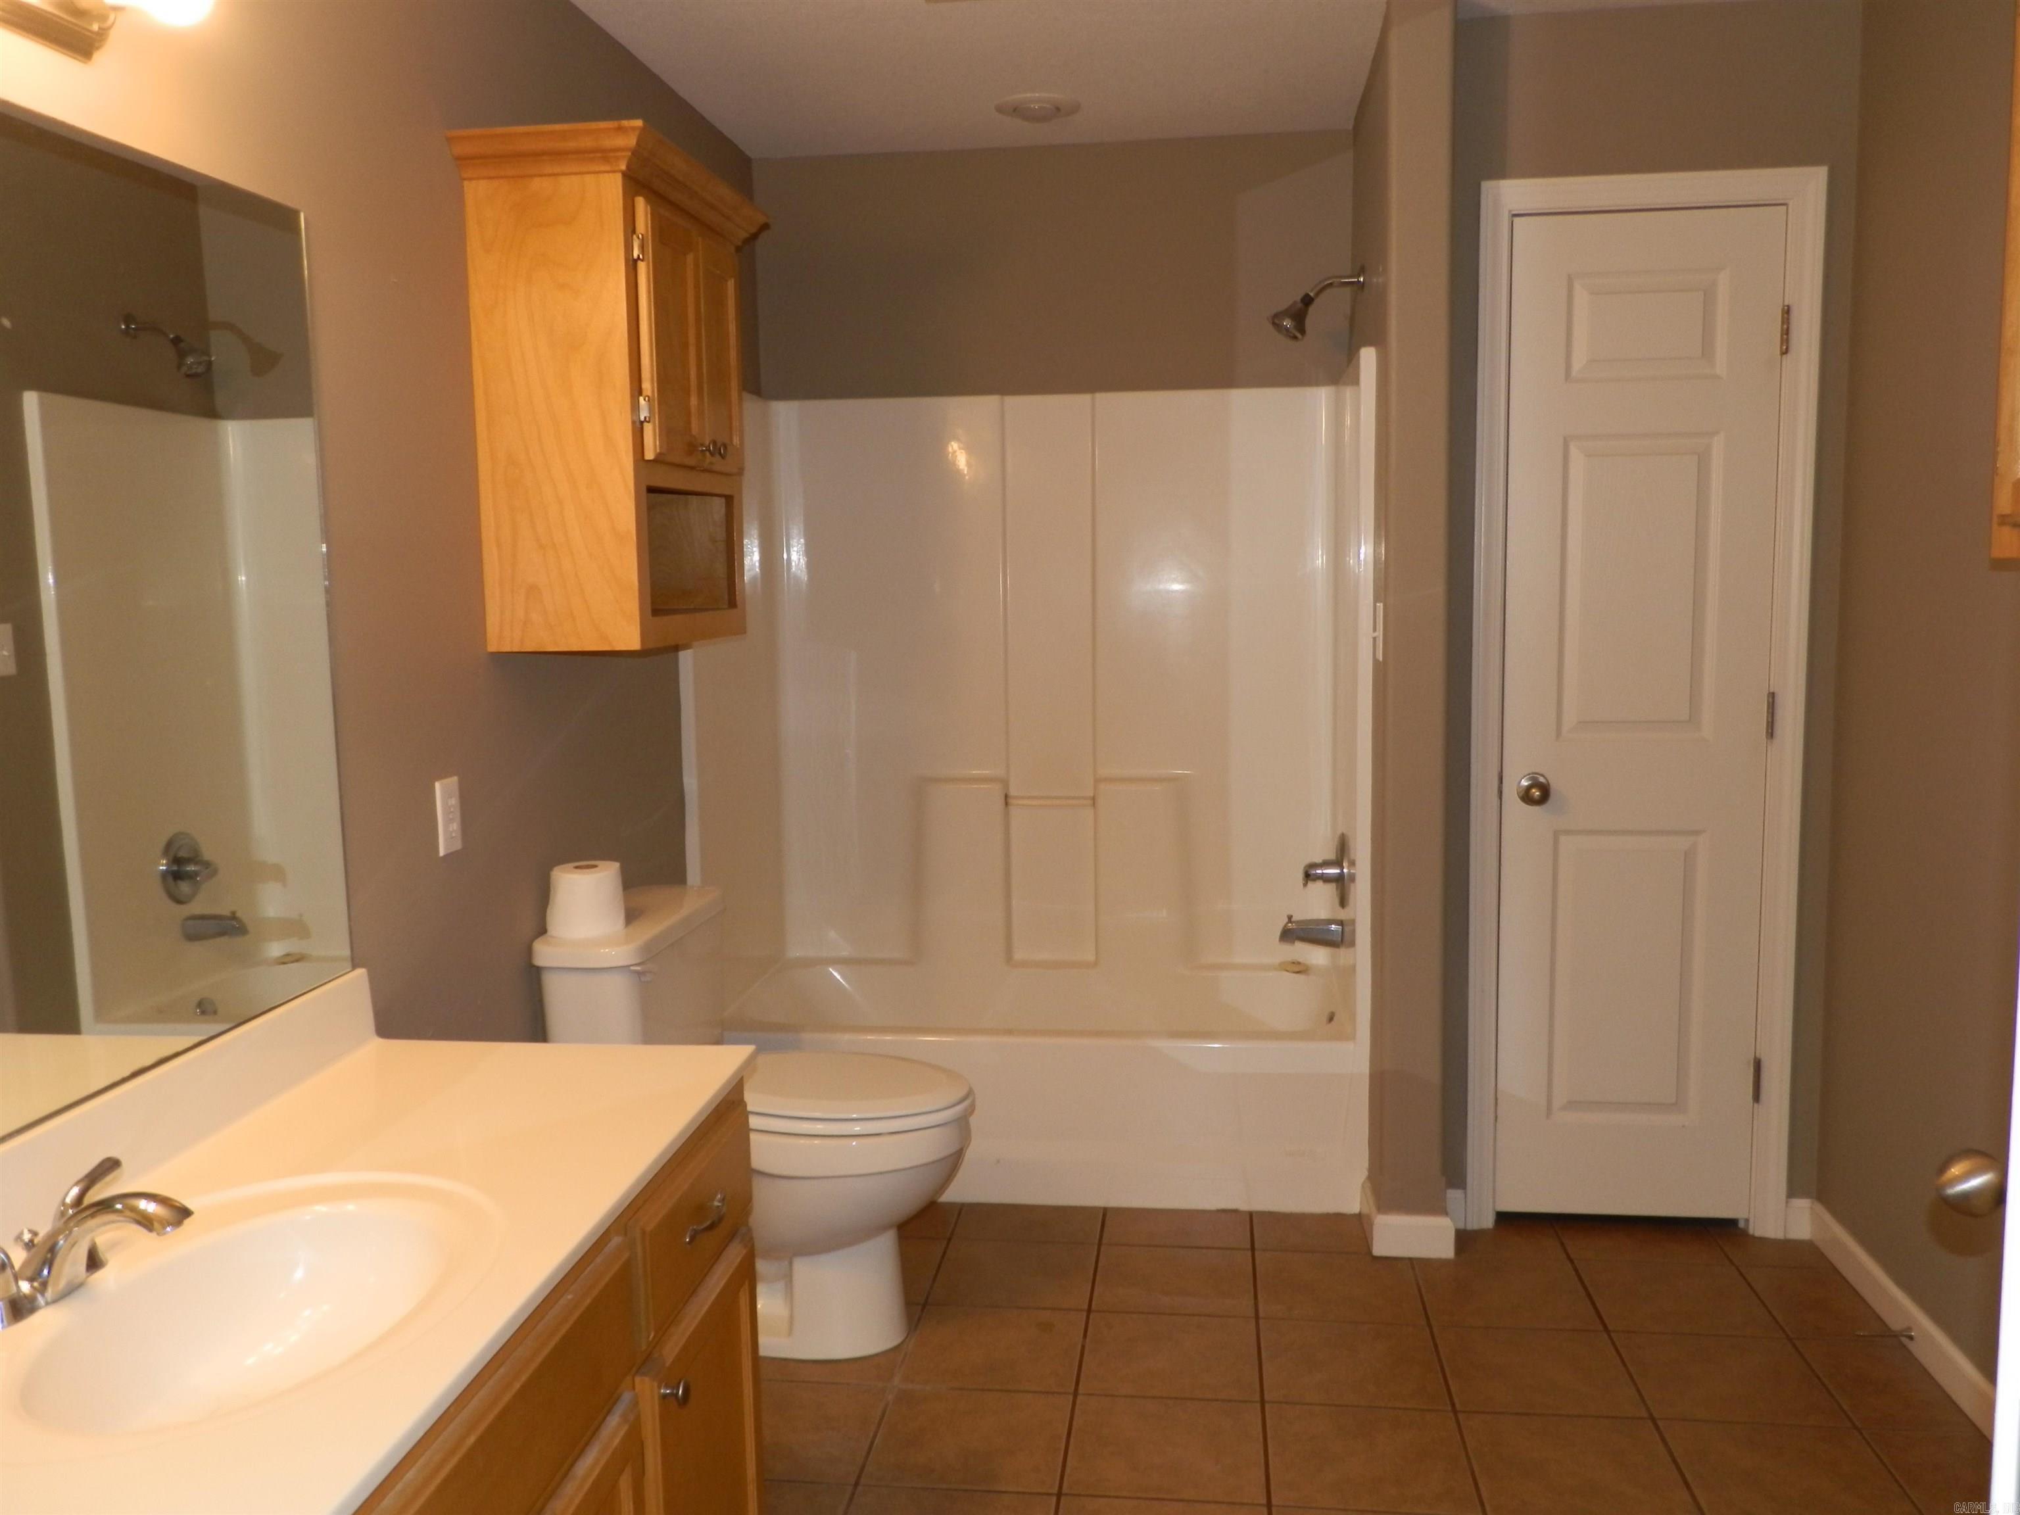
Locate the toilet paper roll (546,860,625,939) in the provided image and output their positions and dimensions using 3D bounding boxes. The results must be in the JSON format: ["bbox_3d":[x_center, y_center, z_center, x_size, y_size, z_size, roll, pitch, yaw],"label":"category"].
[{"bbox_3d":[-0.733,0.248,2.845,0.120,0.108,0.120,-1,6,0],"label":"toilet paper roll"}]

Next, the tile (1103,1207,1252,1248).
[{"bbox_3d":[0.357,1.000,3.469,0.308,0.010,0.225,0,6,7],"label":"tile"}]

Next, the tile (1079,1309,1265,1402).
[{"bbox_3d":[0.289,1.068,2.911,0.305,0.010,0.301,0,6,7],"label":"tile"}]

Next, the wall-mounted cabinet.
[{"bbox_3d":[-0.659,-0.605,2.882,0.308,0.801,0.722,0,6,7],"label":"wall-mounted cabinet"}]

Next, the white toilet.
[{"bbox_3d":[-0.419,0.670,2.994,0.700,0.773,0.500,0,6,7],"label":"white toilet"}]

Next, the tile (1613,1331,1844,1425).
[{"bbox_3d":[1.218,1.058,2.779,0.308,0.010,0.308,0,6,7],"label":"tile"}]

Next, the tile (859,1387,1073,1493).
[{"bbox_3d":[-0.061,1.104,2.643,0.305,0.010,0.301,0,6,7],"label":"tile"}]

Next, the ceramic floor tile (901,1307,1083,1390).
[{"bbox_3d":[-0.025,1.062,2.934,0.308,0.010,0.308,0,6,7],"label":"ceramic floor tile"}]

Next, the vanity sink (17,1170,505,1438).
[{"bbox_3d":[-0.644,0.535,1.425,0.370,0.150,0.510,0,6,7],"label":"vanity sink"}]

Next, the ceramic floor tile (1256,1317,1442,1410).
[{"bbox_3d":[0.597,1.060,2.856,0.308,0.010,0.308,0,6,7],"label":"ceramic floor tile"}]

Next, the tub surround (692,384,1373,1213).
[{"bbox_3d":[0.067,0.035,3.865,1.495,1.840,0.740,0,6,7],"label":"tub surround"}]

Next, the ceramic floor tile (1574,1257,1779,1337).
[{"bbox_3d":[1.262,1.030,3.101,0.305,0.010,0.301,0,6,7],"label":"ceramic floor tile"}]

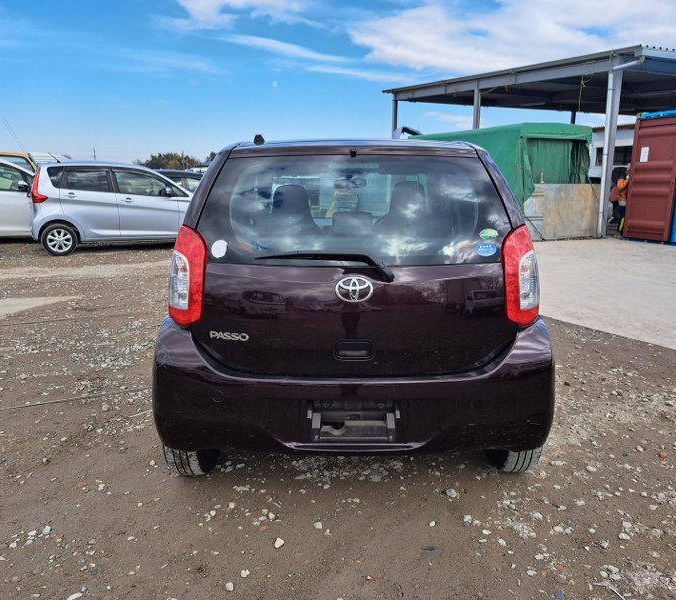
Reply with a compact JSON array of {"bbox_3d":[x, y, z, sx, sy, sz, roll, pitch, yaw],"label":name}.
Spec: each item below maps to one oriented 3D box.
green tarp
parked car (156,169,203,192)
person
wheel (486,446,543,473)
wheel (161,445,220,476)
[{"bbox_3d":[3.845,-3.441,14.381,1.750,1.750,5.300,-4,13,-18],"label":"green tarp"},{"bbox_3d":[-3.850,-2.452,13.595,4.200,1.500,1.700,-4,13,-17],"label":"parked car"},{"bbox_3d":[6.737,-2.400,13.094,0.500,1.650,0.500,0,13,0],"label":"person"},{"bbox_3d":[0.796,0.512,2.598,0.170,0.570,0.570,0,13,0],"label":"wheel"},{"bbox_3d":[-0.669,0.512,2.598,0.170,0.570,0.570,0,13,0],"label":"wheel"}]

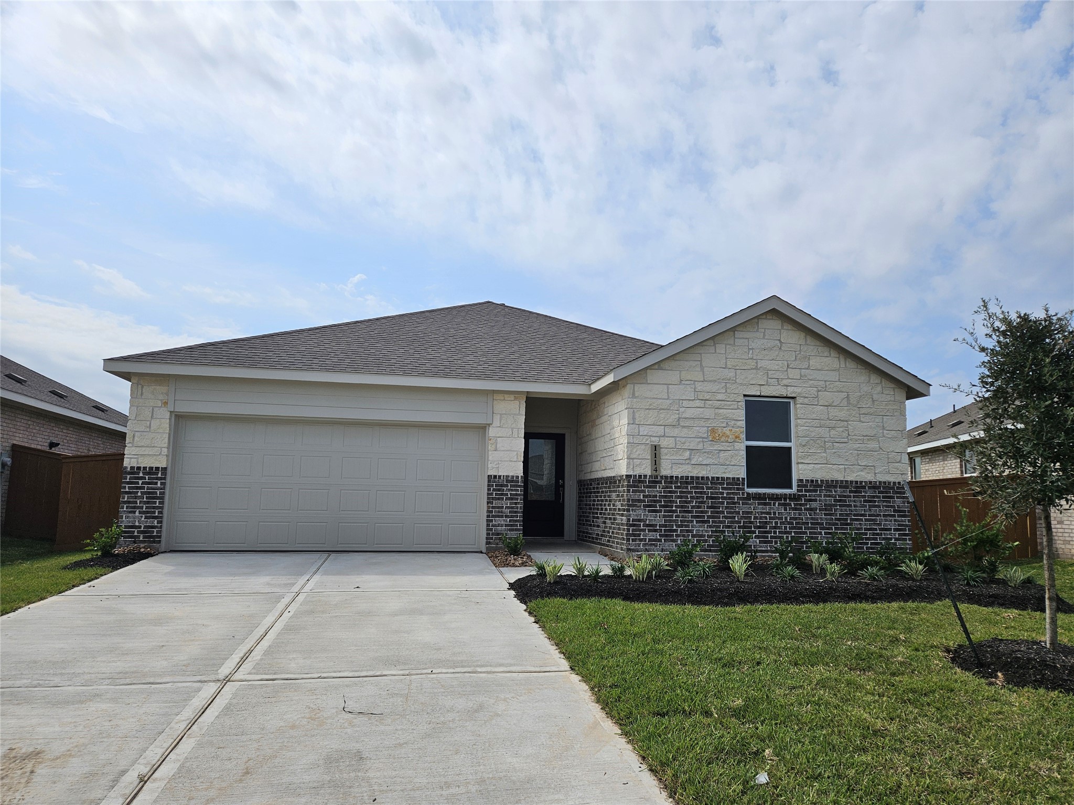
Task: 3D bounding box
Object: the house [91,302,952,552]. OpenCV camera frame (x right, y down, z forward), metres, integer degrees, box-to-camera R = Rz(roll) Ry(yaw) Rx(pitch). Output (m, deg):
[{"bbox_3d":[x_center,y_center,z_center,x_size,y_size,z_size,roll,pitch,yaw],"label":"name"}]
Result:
[{"bbox_3d":[-1.332,0.293,18.119,12.930,5.930,15.500,2,-8,-11],"label":"house"}]

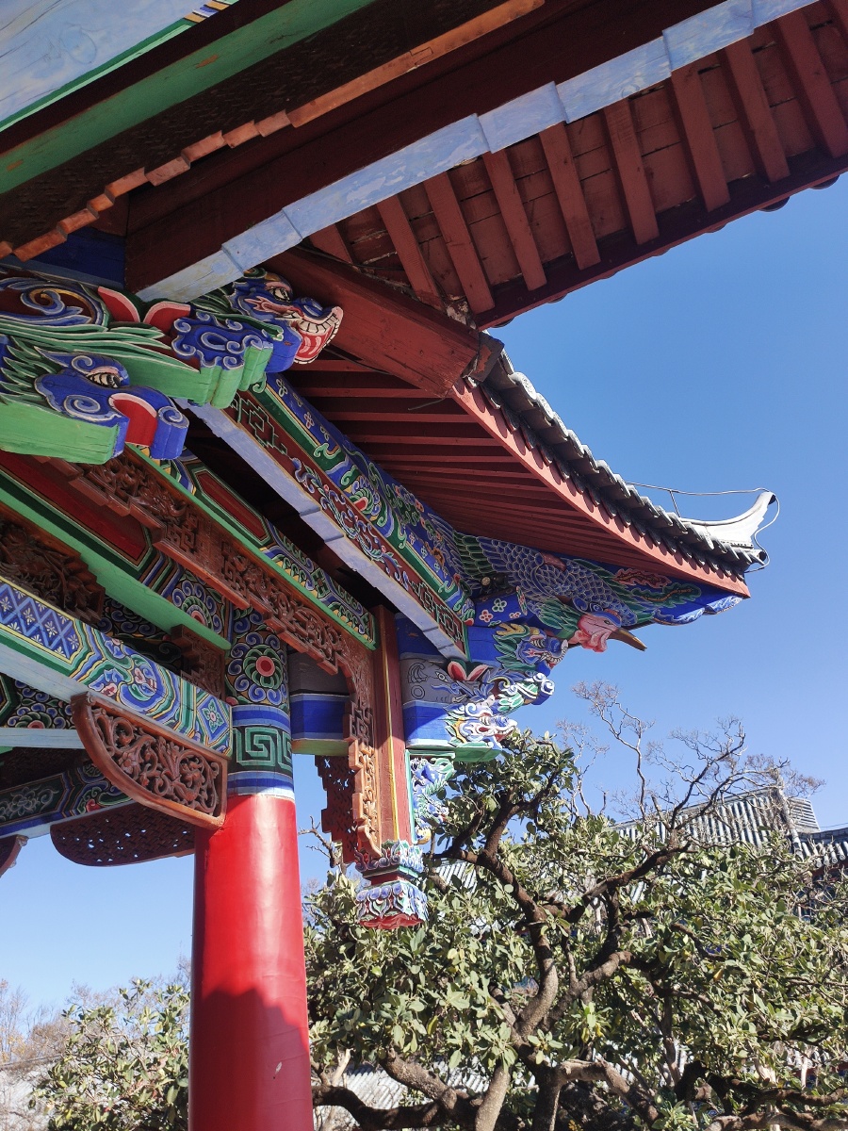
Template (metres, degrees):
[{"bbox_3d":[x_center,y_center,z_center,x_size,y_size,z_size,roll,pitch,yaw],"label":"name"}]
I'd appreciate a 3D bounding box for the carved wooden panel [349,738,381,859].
[{"bbox_3d":[-0.225,0.880,3.405,0.040,0.479,0.168,-17,-33,18],"label":"carved wooden panel"}]

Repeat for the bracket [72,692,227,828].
[{"bbox_3d":[-0.881,0.655,2.887,0.067,0.241,0.730,-17,-33,18],"label":"bracket"}]

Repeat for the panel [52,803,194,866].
[{"bbox_3d":[-1.167,1.068,3.484,0.744,0.241,0.067,-17,-33,18],"label":"panel"}]

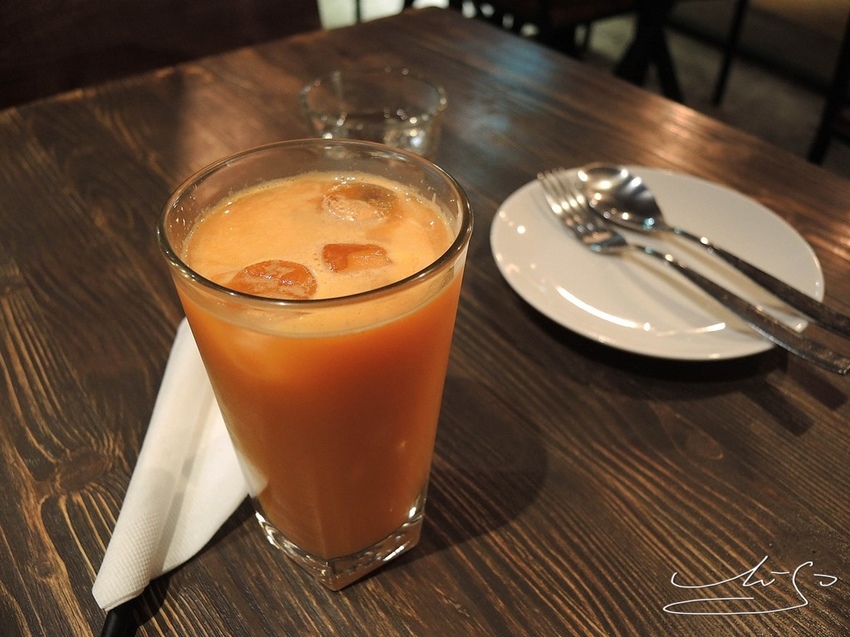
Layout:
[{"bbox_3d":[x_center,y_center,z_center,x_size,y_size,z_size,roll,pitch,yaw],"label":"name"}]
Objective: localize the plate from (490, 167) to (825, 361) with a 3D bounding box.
[{"bbox_3d":[0.133,-0.035,0.410,0.188,0.021,0.188,1,42,-1],"label":"plate"}]

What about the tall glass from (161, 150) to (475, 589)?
[{"bbox_3d":[-0.031,0.026,0.239,0.084,0.149,0.084,1,42,-1],"label":"tall glass"}]

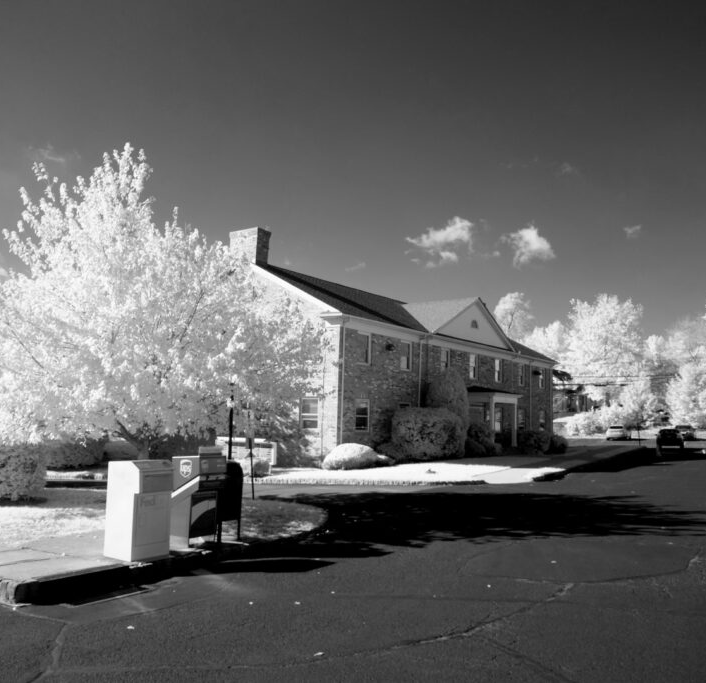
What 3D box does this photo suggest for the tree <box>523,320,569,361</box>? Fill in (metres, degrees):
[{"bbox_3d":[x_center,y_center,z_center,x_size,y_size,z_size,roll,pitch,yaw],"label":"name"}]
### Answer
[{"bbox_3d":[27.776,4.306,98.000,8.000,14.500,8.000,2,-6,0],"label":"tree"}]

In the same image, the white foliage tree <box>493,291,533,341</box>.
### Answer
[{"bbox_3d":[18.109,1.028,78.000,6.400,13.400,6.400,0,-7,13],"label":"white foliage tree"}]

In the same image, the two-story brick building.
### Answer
[{"bbox_3d":[2.533,1.199,42.938,13.340,10.611,26.478,-4,-8,36],"label":"two-story brick building"}]

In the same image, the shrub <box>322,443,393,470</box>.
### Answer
[{"bbox_3d":[0.095,4.380,26.000,2.100,1.000,2.500,-3,-7,35],"label":"shrub"}]

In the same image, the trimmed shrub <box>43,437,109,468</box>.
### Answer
[{"bbox_3d":[-10.235,4.101,25.000,1.700,1.200,2.400,-3,-7,35],"label":"trimmed shrub"}]

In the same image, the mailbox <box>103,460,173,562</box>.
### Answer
[{"bbox_3d":[-2.688,2.110,8.631,0.627,1.180,0.538,-4,-8,39],"label":"mailbox"}]

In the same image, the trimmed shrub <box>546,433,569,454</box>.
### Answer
[{"bbox_3d":[13.629,6.811,45.500,1.600,1.400,1.600,-3,-7,35],"label":"trimmed shrub"}]

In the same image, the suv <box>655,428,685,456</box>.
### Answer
[{"bbox_3d":[23.523,7.323,50.500,1.870,1.700,4.500,-3,-8,31],"label":"suv"}]

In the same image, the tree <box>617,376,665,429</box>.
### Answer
[{"bbox_3d":[35.497,7.505,84.000,5.500,6.500,5.500,2,-6,0],"label":"tree"}]

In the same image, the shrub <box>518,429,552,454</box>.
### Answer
[{"bbox_3d":[11.299,6.256,42.500,1.900,1.600,2.100,-3,-7,35],"label":"shrub"}]

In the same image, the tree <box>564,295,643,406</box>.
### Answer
[{"bbox_3d":[31.556,1.890,86.000,9.800,15.000,9.500,-1,-7,20],"label":"tree"}]

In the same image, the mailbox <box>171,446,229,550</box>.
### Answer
[{"bbox_3d":[-2.241,2.292,10.000,0.620,1.370,0.540,-3,-8,38],"label":"mailbox"}]

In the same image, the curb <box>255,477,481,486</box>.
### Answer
[{"bbox_3d":[0.504,4.088,19.924,6.625,0.190,0.220,2,-7,-7],"label":"curb"}]

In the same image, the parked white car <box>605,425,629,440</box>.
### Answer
[{"bbox_3d":[27.612,9.464,71.000,1.800,1.470,4.600,-2,-7,33],"label":"parked white car"}]

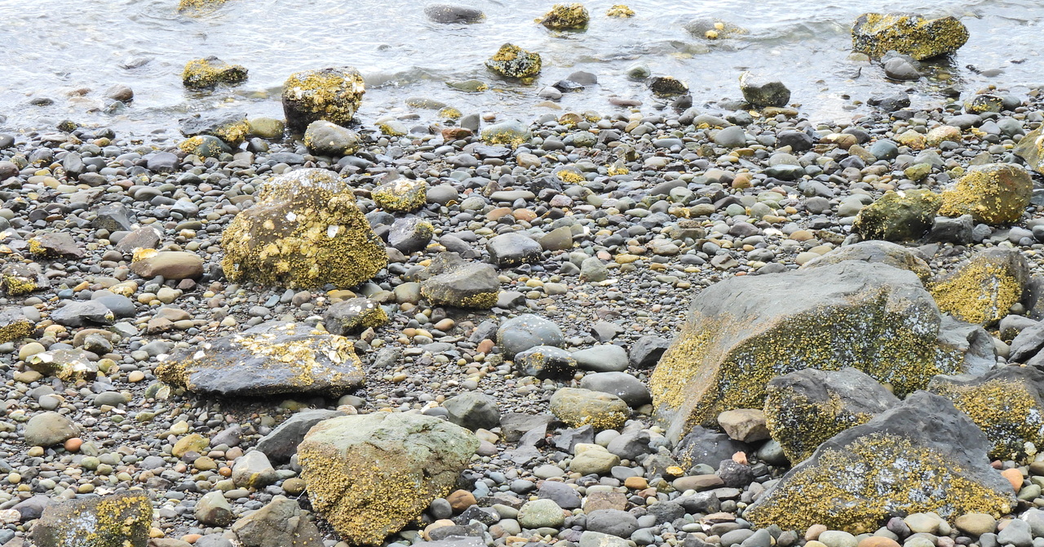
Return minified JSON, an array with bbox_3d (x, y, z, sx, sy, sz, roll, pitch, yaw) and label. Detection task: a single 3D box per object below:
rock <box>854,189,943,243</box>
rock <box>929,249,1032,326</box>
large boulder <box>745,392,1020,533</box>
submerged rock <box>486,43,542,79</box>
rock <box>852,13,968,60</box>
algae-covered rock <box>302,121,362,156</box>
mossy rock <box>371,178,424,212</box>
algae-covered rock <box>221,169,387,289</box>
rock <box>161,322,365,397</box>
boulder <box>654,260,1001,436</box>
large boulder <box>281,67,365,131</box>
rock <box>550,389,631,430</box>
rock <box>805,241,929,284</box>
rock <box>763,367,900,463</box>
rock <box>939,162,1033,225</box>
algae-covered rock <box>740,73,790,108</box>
[{"bbox_3d":[1.371,-0.210,18.759,0.328,0.172,0.246,0,18,0],"label":"rock"},{"bbox_3d":[1.572,0.049,17.603,0.344,0.234,0.292,3,18,10],"label":"rock"},{"bbox_3d":[1.066,0.565,15.286,0.807,0.366,0.484,0,18,0],"label":"large boulder"},{"bbox_3d":[-0.032,-0.876,21.378,0.231,0.146,0.185,0,18,0],"label":"submerged rock"},{"bbox_3d":[1.649,-0.997,21.761,0.498,0.179,0.309,0,15,0],"label":"rock"},{"bbox_3d":[-0.742,-0.526,19.975,0.229,0.118,0.172,0,15,0],"label":"algae-covered rock"},{"bbox_3d":[-0.460,-0.295,19.209,0.202,0.112,0.161,0,18,0],"label":"mossy rock"},{"bbox_3d":[-0.765,-0.153,17.984,0.584,0.367,0.467,0,15,0],"label":"algae-covered rock"},{"bbox_3d":[-0.849,0.278,16.541,0.668,0.191,0.401,0,15,0],"label":"rock"},{"bbox_3d":[0.968,0.250,16.600,1.100,0.500,0.750,-7,19,-21],"label":"boulder"},{"bbox_3d":[-0.793,-0.695,20.470,0.339,0.229,0.271,0,15,0],"label":"large boulder"},{"bbox_3d":[0.216,0.432,16.294,0.254,0.113,0.191,0,18,0],"label":"rock"},{"bbox_3d":[1.198,-0.021,17.832,0.454,0.152,0.295,0,15,0],"label":"rock"},{"bbox_3d":[0.967,0.441,15.974,0.441,0.265,0.336,-5,18,-14],"label":"rock"},{"bbox_3d":[1.722,-0.295,19.043,0.351,0.203,0.281,0,18,0],"label":"rock"},{"bbox_3d":[0.987,-0.741,20.858,0.206,0.130,0.154,0,15,0],"label":"algae-covered rock"}]

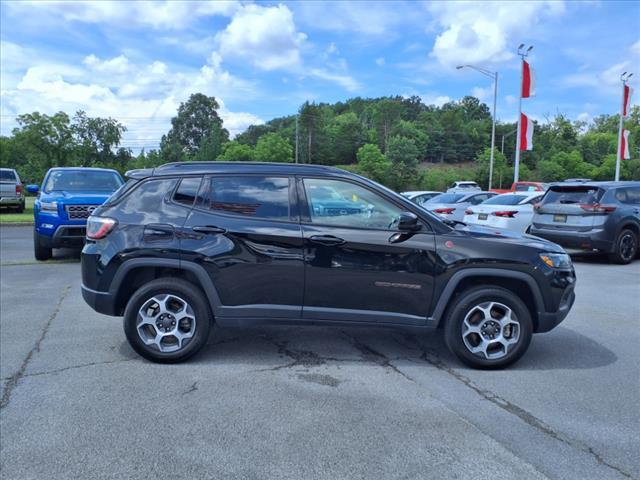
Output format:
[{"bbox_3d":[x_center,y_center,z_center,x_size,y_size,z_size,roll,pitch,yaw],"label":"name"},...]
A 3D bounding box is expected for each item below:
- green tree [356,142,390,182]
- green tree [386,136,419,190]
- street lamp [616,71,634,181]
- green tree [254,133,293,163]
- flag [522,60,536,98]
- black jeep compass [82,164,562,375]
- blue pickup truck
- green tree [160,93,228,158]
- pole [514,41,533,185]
[{"bbox_3d":[5.962,-7.757,56.499,4.200,6.350,4.200,1,6,0],"label":"green tree"},{"bbox_3d":[9.205,-7.958,56.473,4.000,7.280,4.000,1,6,0],"label":"green tree"},{"bbox_3d":[23.831,-7.678,39.389,0.900,10.850,0.600,1,6,0],"label":"street lamp"},{"bbox_3d":[-5.576,-8.635,59.448,5.000,8.080,5.000,1,6,0],"label":"green tree"},{"bbox_3d":[13.405,-10.321,32.111,0.850,2.380,0.250,1,6,0],"label":"flag"},{"bbox_3d":[0.088,0.134,4.875,4.400,1.650,1.900,1,6,0],"label":"black jeep compass"},{"bbox_3d":[-5.471,-0.731,11.513,1.880,1.850,5.340,-2,6,-29],"label":"blue pickup truck"},{"bbox_3d":[-19.639,-14.973,78.942,11.000,16.310,10.000,1,6,0],"label":"green tree"},{"bbox_3d":[12.968,-7.126,32.430,0.900,10.720,0.600,1,6,0],"label":"pole"}]

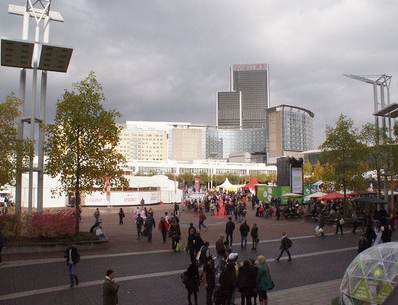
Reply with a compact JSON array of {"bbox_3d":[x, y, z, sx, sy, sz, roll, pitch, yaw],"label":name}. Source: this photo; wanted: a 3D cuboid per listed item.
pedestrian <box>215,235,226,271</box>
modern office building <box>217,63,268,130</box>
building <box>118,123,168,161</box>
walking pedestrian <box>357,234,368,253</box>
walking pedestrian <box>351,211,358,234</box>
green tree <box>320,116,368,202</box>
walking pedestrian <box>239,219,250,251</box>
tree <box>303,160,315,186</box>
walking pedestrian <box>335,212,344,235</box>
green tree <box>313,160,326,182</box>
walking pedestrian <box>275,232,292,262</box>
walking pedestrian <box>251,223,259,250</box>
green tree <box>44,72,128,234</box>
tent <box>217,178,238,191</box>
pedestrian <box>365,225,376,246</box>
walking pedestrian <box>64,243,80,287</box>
[{"bbox_3d":[1.044,4.850,16.500,0.450,1.740,0.520,4,-5,-37],"label":"pedestrian"},{"bbox_3d":[61.890,-38.040,476.296,67.560,159.000,38.000,0,-5,-6],"label":"modern office building"},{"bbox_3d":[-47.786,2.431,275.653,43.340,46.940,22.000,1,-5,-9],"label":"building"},{"bbox_3d":[8.498,5.125,17.900,0.520,1.700,0.400,-2,-5,27],"label":"walking pedestrian"},{"bbox_3d":[12.383,5.658,27.389,0.550,1.700,0.500,1,-5,-17],"label":"walking pedestrian"},{"bbox_3d":[16.899,1.484,40.000,5.800,12.000,5.800,0,-4,0],"label":"green tree"},{"bbox_3d":[2.859,5.141,21.500,0.580,1.770,0.380,0,-4,3],"label":"walking pedestrian"},{"bbox_3d":[28.553,6.732,89.748,2.900,9.310,2.900,0,-4,0],"label":"tree"},{"bbox_3d":[11.174,5.648,27.390,0.700,1.720,0.550,1,-5,-14],"label":"walking pedestrian"},{"bbox_3d":[29.463,6.496,84.000,3.200,9.100,3.200,0,-4,0],"label":"green tree"},{"bbox_3d":[4.788,5.360,19.400,0.850,1.660,0.600,0,-4,7],"label":"walking pedestrian"},{"bbox_3d":[3.511,5.260,21.400,0.500,1.650,0.400,4,-5,-37],"label":"walking pedestrian"},{"bbox_3d":[-8.014,0.032,24.412,5.390,11.650,5.390,0,-4,0],"label":"green tree"},{"bbox_3d":[6.690,8.526,82.000,4.800,4.800,4.800,1,-4,-11],"label":"tent"},{"bbox_3d":[10.011,5.072,20.104,0.520,1.730,0.420,-3,-5,30],"label":"pedestrian"},{"bbox_3d":[-5.160,4.587,14.047,0.580,1.750,0.500,-2,-5,26],"label":"walking pedestrian"}]

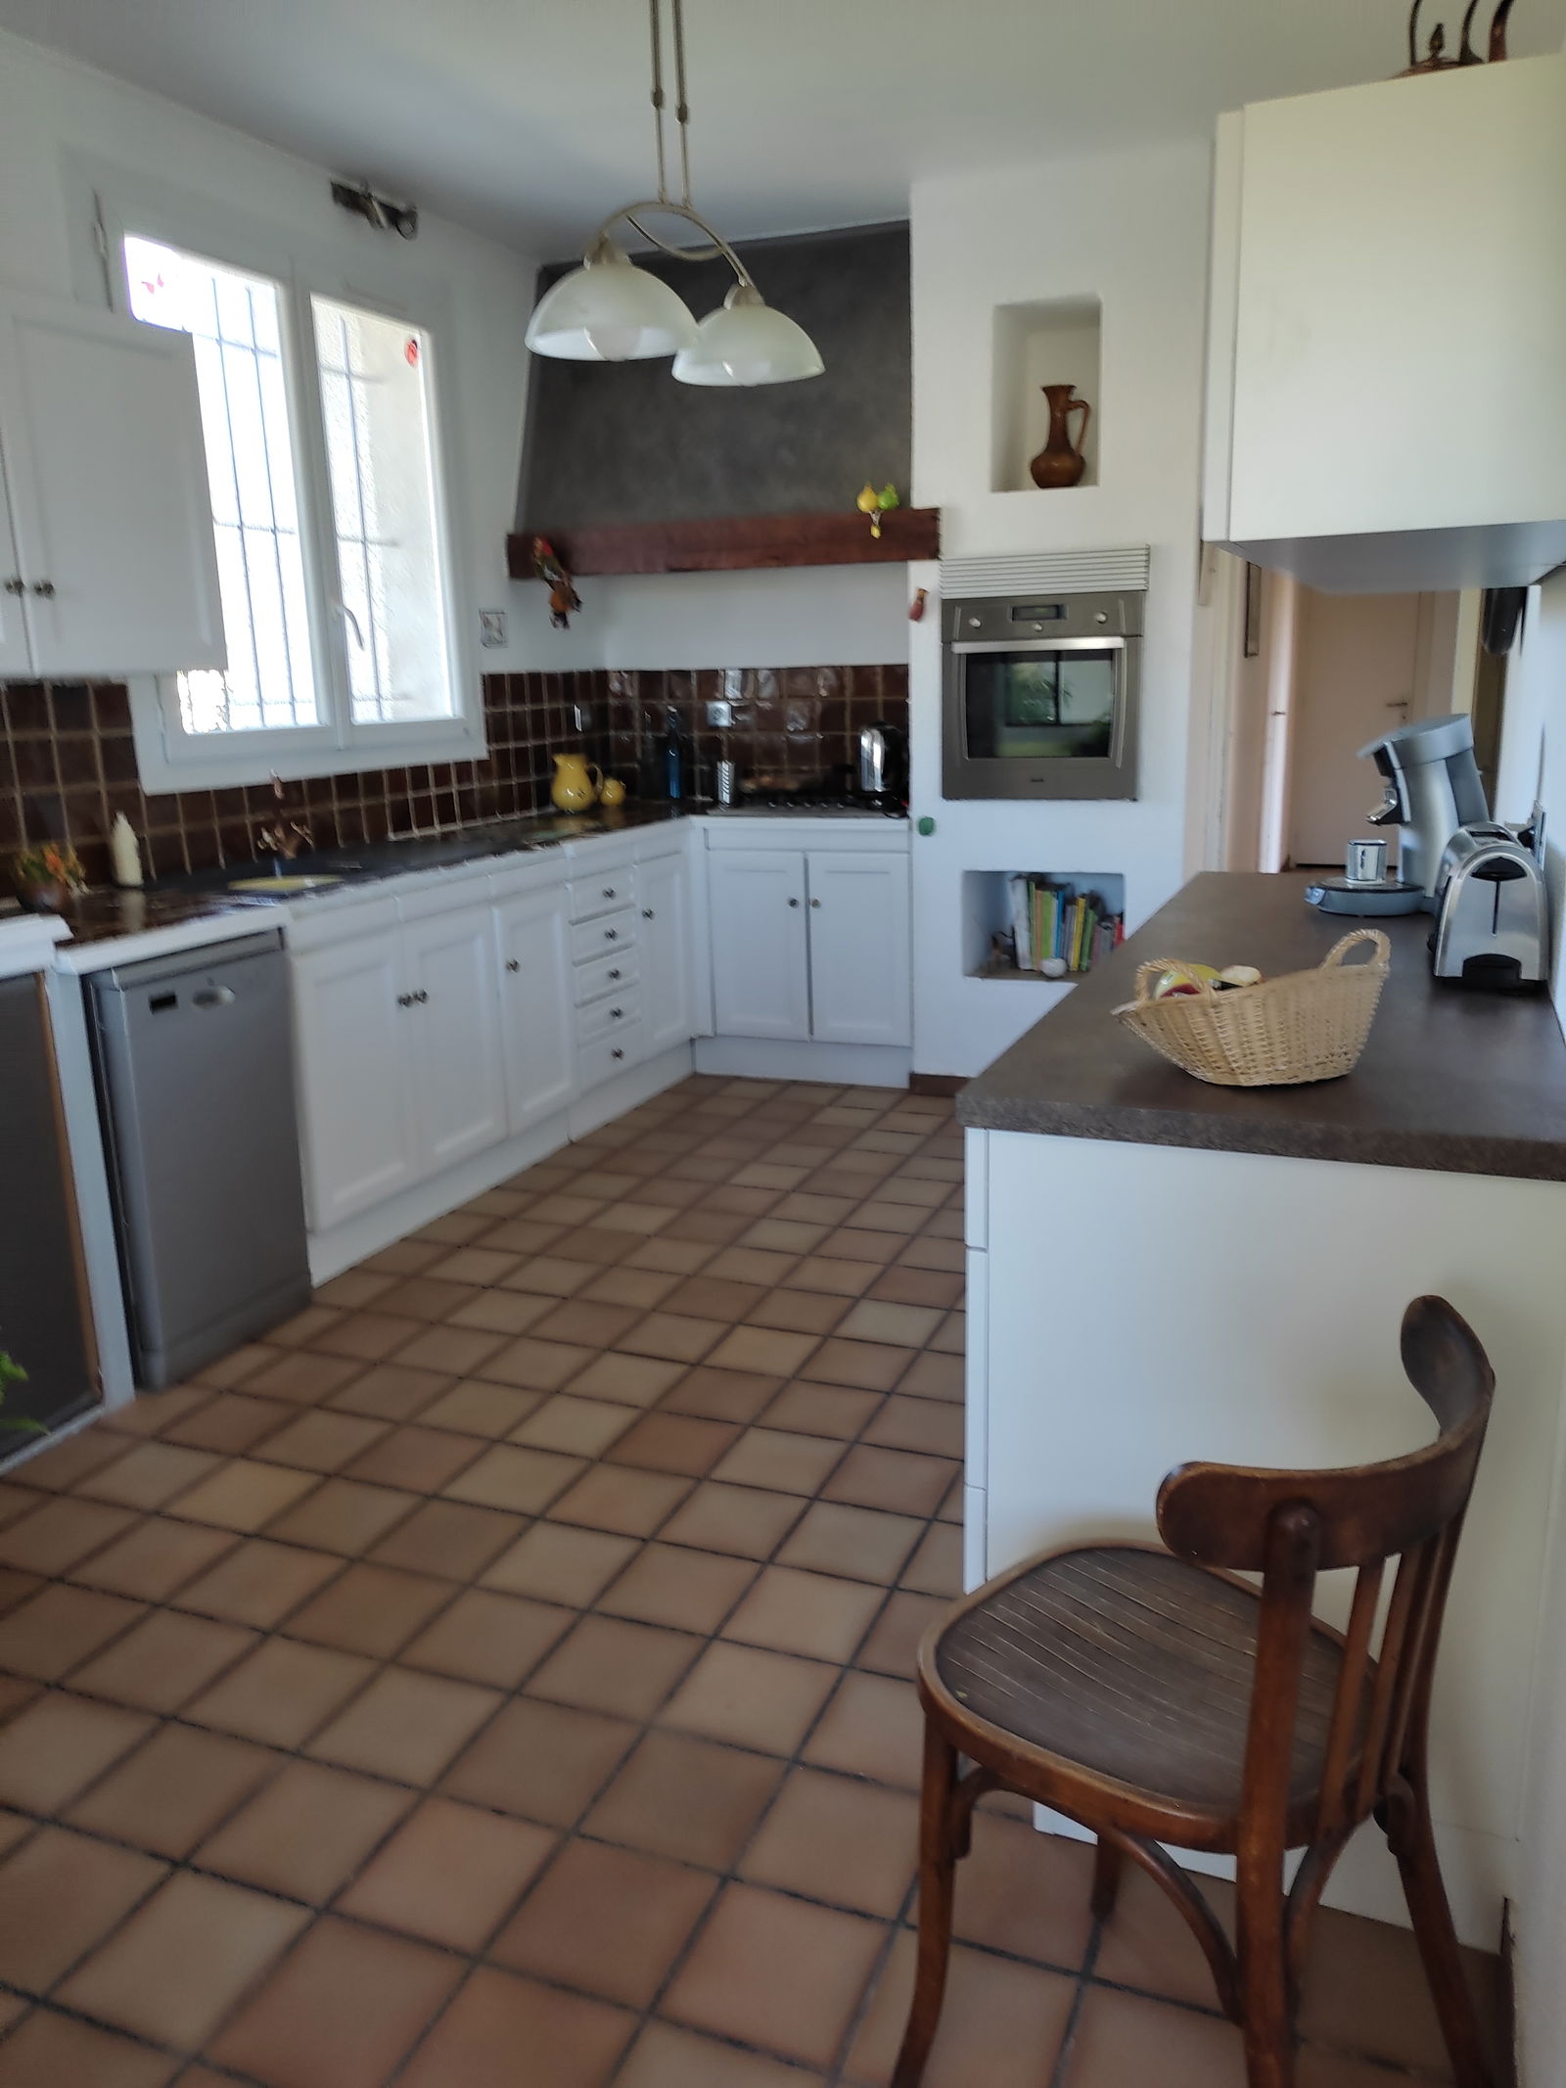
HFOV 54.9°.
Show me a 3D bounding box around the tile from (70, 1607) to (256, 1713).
[{"bbox_3d":[-0.892,0.893,2.181,0.193,0.012,0.193,4,14,22],"label":"tile"}]

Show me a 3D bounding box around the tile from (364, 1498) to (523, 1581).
[{"bbox_3d":[-0.554,0.828,2.511,0.193,0.015,0.191,4,15,19],"label":"tile"}]

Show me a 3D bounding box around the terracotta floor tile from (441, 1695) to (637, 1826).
[{"bbox_3d":[-0.312,0.930,1.954,0.193,0.012,0.193,4,14,22],"label":"terracotta floor tile"}]

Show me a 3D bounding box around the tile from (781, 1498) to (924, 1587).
[{"bbox_3d":[0.108,0.780,2.354,0.189,0.012,0.189,3,14,22],"label":"tile"}]

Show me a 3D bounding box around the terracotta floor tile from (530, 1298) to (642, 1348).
[{"bbox_3d":[-0.417,0.619,3.297,0.198,0.015,0.198,4,14,22],"label":"terracotta floor tile"}]

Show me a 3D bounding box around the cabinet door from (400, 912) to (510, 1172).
[{"bbox_3d":[-0.852,-0.014,3.921,0.022,0.645,0.384,4,14,22],"label":"cabinet door"}]

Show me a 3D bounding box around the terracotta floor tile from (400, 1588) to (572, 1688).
[{"bbox_3d":[-0.418,0.845,2.141,0.189,0.012,0.189,3,14,22],"label":"terracotta floor tile"}]

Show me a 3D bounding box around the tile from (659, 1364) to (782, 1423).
[{"bbox_3d":[-0.120,0.697,2.986,0.193,0.015,0.191,4,15,19],"label":"tile"}]

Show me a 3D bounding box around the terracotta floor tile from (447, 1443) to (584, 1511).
[{"bbox_3d":[-0.462,0.771,2.654,0.198,0.015,0.198,4,14,22],"label":"terracotta floor tile"}]

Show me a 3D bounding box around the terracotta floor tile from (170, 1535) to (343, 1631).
[{"bbox_3d":[-0.816,0.850,2.361,0.198,0.015,0.198,4,14,22],"label":"terracotta floor tile"}]

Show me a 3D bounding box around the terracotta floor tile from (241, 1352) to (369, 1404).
[{"bbox_3d":[-0.975,0.685,3.078,0.193,0.012,0.193,4,14,22],"label":"terracotta floor tile"}]

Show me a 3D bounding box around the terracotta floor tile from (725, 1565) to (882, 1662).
[{"bbox_3d":[0.036,0.851,2.245,0.193,0.012,0.193,4,14,22],"label":"terracotta floor tile"}]

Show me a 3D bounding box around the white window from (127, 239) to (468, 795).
[{"bbox_3d":[-1.310,-1.459,4.223,0.100,1.360,1.380,5,16,23],"label":"white window"}]

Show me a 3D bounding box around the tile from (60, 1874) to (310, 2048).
[{"bbox_3d":[-0.671,1.036,1.705,0.193,0.015,0.191,4,15,19],"label":"tile"}]

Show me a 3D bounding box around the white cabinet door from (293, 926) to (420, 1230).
[{"bbox_3d":[-1.003,0.077,3.550,0.022,0.645,0.396,4,14,22],"label":"white cabinet door"}]

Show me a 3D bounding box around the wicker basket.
[{"bbox_3d":[0.532,-0.044,1.695,0.335,0.142,0.230,-9,15,-30],"label":"wicker basket"}]

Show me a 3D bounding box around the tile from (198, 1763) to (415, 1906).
[{"bbox_3d":[-0.561,0.931,1.783,0.189,0.012,0.189,3,14,22],"label":"tile"}]

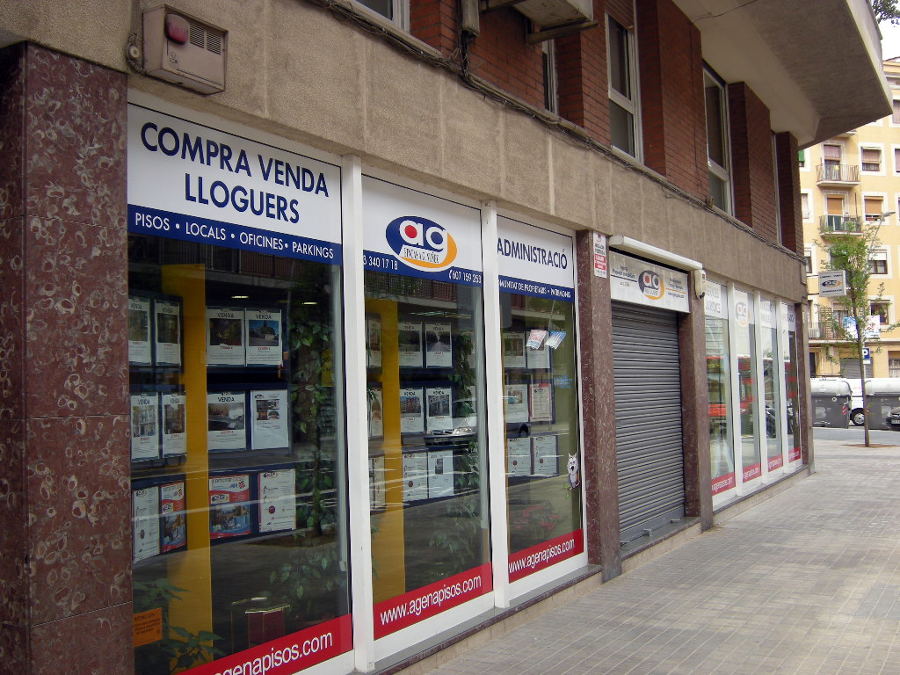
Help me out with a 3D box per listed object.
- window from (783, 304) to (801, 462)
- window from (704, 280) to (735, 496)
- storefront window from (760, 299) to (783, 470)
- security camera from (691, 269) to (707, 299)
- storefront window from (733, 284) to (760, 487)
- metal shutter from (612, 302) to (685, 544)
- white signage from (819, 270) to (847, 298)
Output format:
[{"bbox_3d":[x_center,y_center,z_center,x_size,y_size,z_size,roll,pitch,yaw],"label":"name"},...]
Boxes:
[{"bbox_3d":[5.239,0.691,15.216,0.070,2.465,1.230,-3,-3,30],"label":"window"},{"bbox_3d":[3.147,0.571,11.581,0.070,2.465,1.240,-3,-3,30],"label":"window"},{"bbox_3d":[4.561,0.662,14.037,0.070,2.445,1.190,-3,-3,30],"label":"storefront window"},{"bbox_3d":[2.603,-0.545,10.229,0.118,0.300,0.150,-3,-3,30],"label":"security camera"},{"bbox_3d":[3.845,0.611,12.794,0.070,2.465,1.180,-3,-3,30],"label":"storefront window"},{"bbox_3d":[1.838,0.773,9.206,0.080,2.090,2.110,-3,-3,30],"label":"metal shutter"},{"bbox_3d":[6.037,-0.832,15.626,0.400,0.430,0.150,-3,-3,30],"label":"white signage"}]

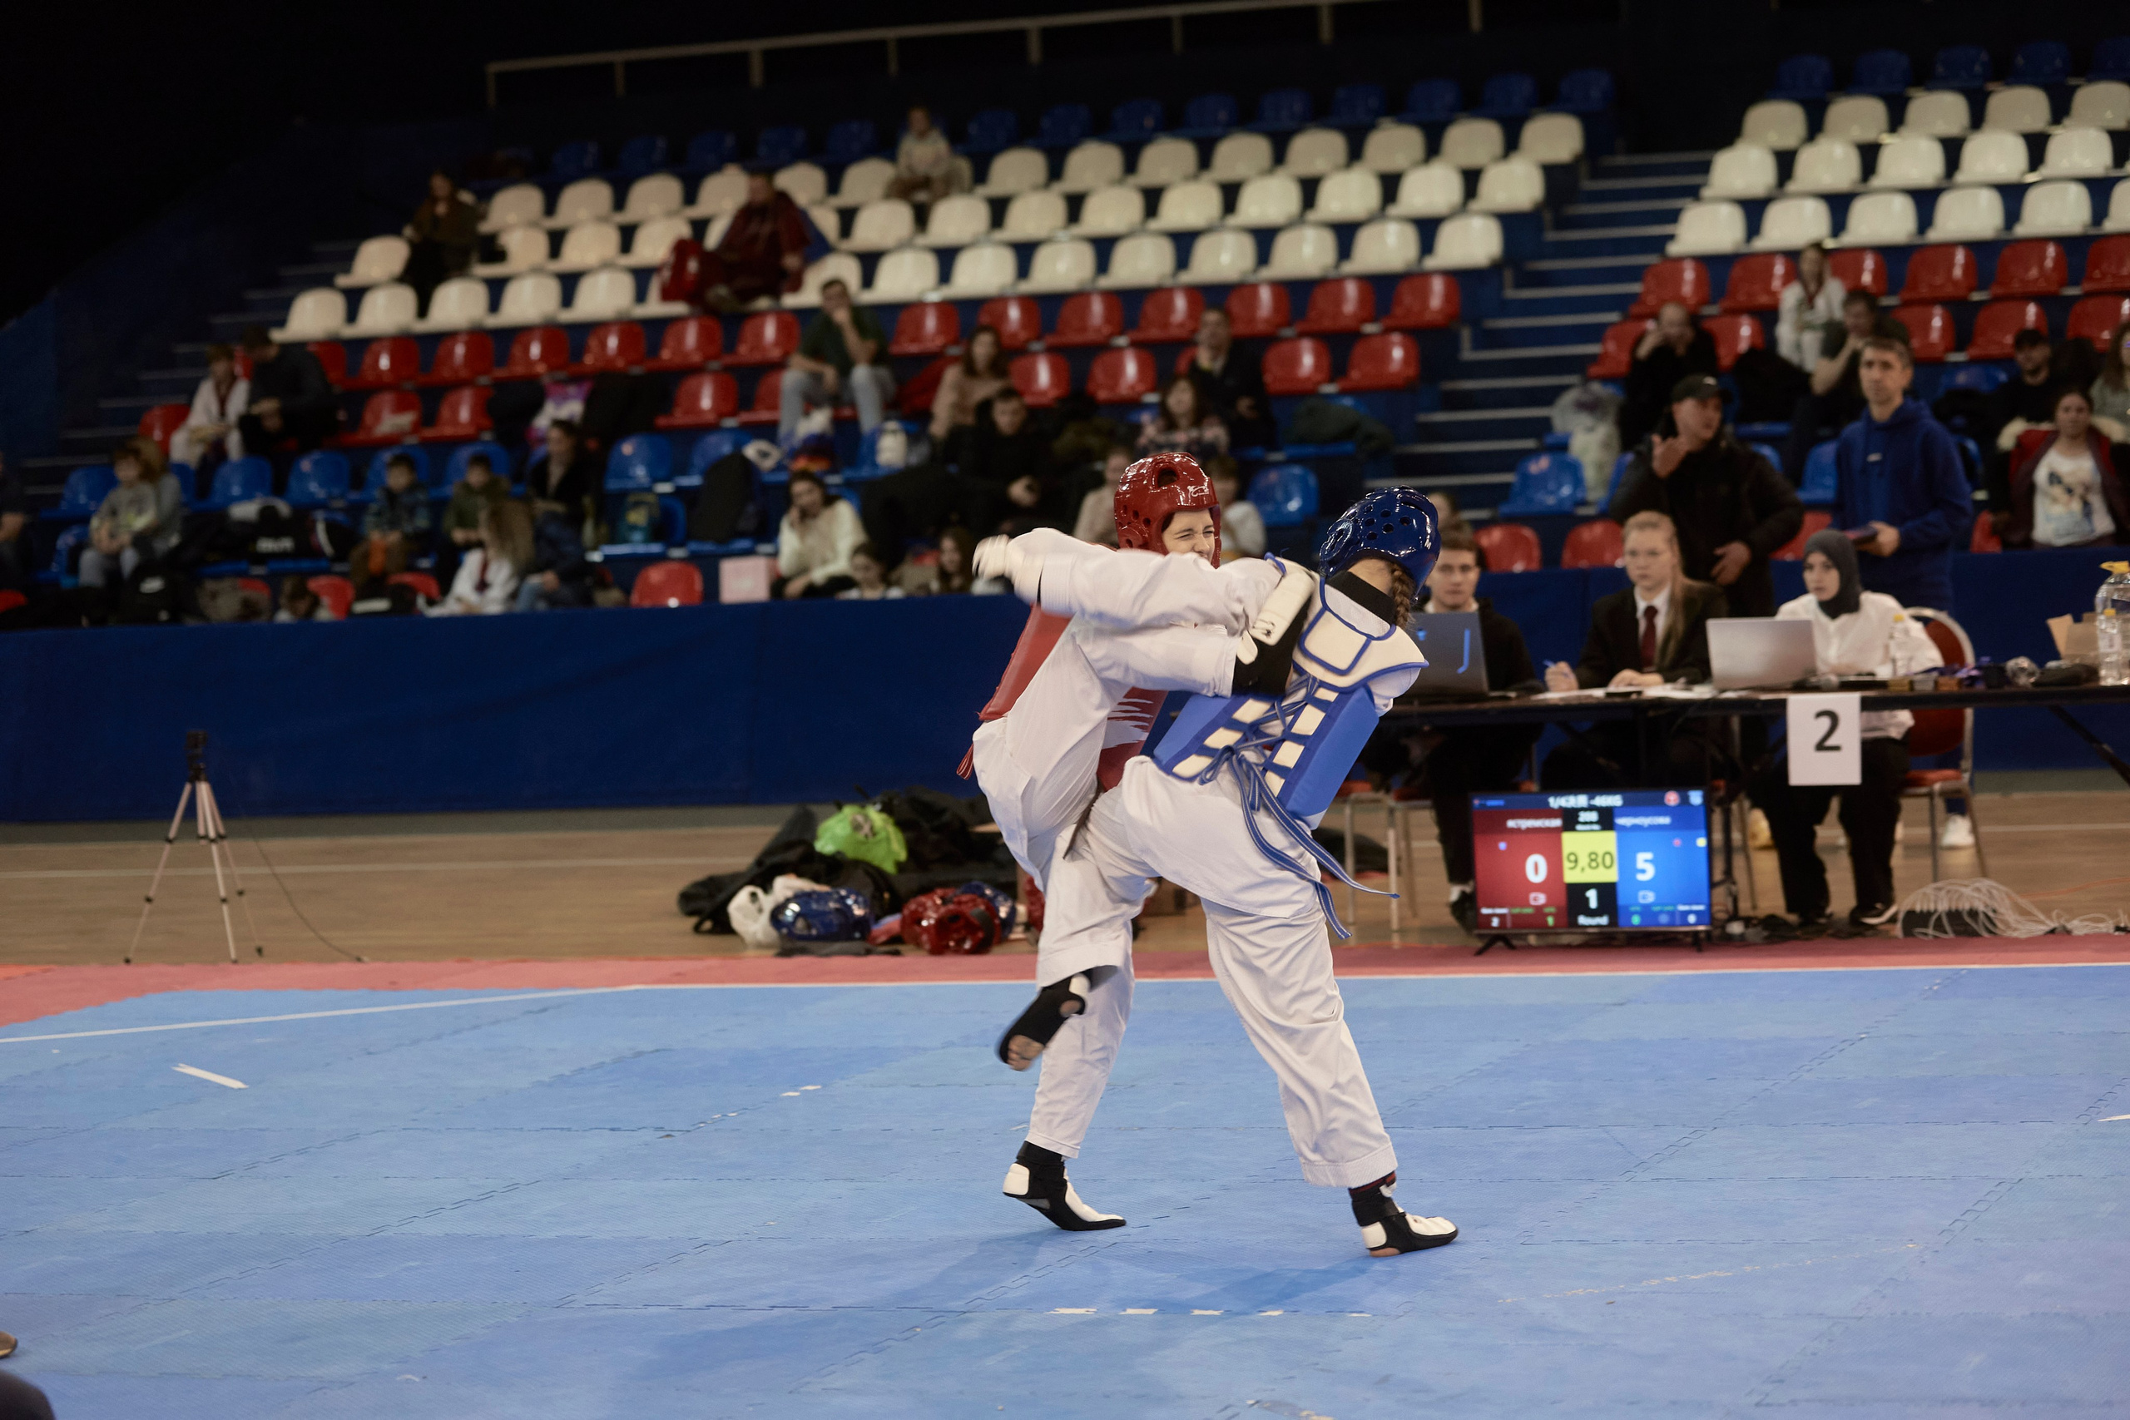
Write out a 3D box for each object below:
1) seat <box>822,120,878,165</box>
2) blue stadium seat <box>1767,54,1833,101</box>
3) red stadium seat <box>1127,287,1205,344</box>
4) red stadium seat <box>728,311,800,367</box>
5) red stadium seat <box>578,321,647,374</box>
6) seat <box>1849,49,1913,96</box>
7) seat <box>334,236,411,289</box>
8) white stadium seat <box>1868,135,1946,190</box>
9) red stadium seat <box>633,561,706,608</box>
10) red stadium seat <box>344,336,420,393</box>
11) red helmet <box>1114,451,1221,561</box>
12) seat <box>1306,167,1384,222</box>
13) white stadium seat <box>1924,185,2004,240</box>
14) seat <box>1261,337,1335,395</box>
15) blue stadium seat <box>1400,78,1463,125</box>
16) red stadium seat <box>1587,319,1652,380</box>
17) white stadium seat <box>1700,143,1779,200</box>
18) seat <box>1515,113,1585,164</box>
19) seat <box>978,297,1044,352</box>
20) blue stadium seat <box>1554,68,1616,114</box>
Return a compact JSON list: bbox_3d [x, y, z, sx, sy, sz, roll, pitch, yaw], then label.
[{"bbox_3d":[-1.446,-3.709,34.941,0.410,0.320,0.380,-2,3,19],"label":"seat"},{"bbox_3d":[4.514,-3.870,32.575,0.410,0.300,0.380,-2,3,18],"label":"blue stadium seat"},{"bbox_3d":[0.557,-2.114,28.508,0.395,0.290,0.355,-2,3,20],"label":"red stadium seat"},{"bbox_3d":[-1.739,-2.136,30.603,0.397,0.299,0.372,-2,3,19],"label":"red stadium seat"},{"bbox_3d":[-2.917,-2.299,33.791,0.400,0.305,0.390,-2,3,20],"label":"red stadium seat"},{"bbox_3d":[4.970,-3.879,32.422,0.410,0.300,0.380,-2,3,18],"label":"seat"},{"bbox_3d":[-4.375,-2.851,33.526,0.397,0.299,0.372,-2,3,19],"label":"seat"},{"bbox_3d":[4.569,-2.963,28.837,0.395,0.290,0.355,-2,3,20],"label":"white stadium seat"},{"bbox_3d":[-1.907,-0.570,25.524,0.395,0.290,0.355,-2,3,20],"label":"red stadium seat"},{"bbox_3d":[-3.903,-1.995,30.667,0.410,0.310,0.370,-2,3,20],"label":"red stadium seat"},{"bbox_3d":[0.212,-0.393,10.750,0.205,0.250,0.240,-5,14,-45],"label":"red helmet"},{"bbox_3d":[1.651,-3.031,31.393,0.410,0.315,0.390,-2,3,18],"label":"seat"},{"bbox_3d":[4.821,-2.664,28.476,0.410,0.310,0.370,-2,3,20],"label":"white stadium seat"},{"bbox_3d":[1.203,-1.759,27.210,0.395,0.290,0.355,-2,3,20],"label":"seat"},{"bbox_3d":[2.281,-3.798,33.319,0.410,0.300,0.380,-2,3,18],"label":"blue stadium seat"},{"bbox_3d":[2.891,-1.840,27.115,0.410,0.310,0.370,-2,3,20],"label":"red stadium seat"},{"bbox_3d":[3.900,-3.098,30.649,0.410,0.315,0.390,-2,3,18],"label":"white stadium seat"},{"bbox_3d":[2.944,-3.476,32.415,0.410,0.320,0.380,-2,3,19],"label":"seat"},{"bbox_3d":[-0.344,-2.147,29.770,0.400,0.315,0.370,-2,3,20],"label":"seat"},{"bbox_3d":[3.455,-4.153,35.757,0.400,0.305,0.390,-2,3,20],"label":"blue stadium seat"}]

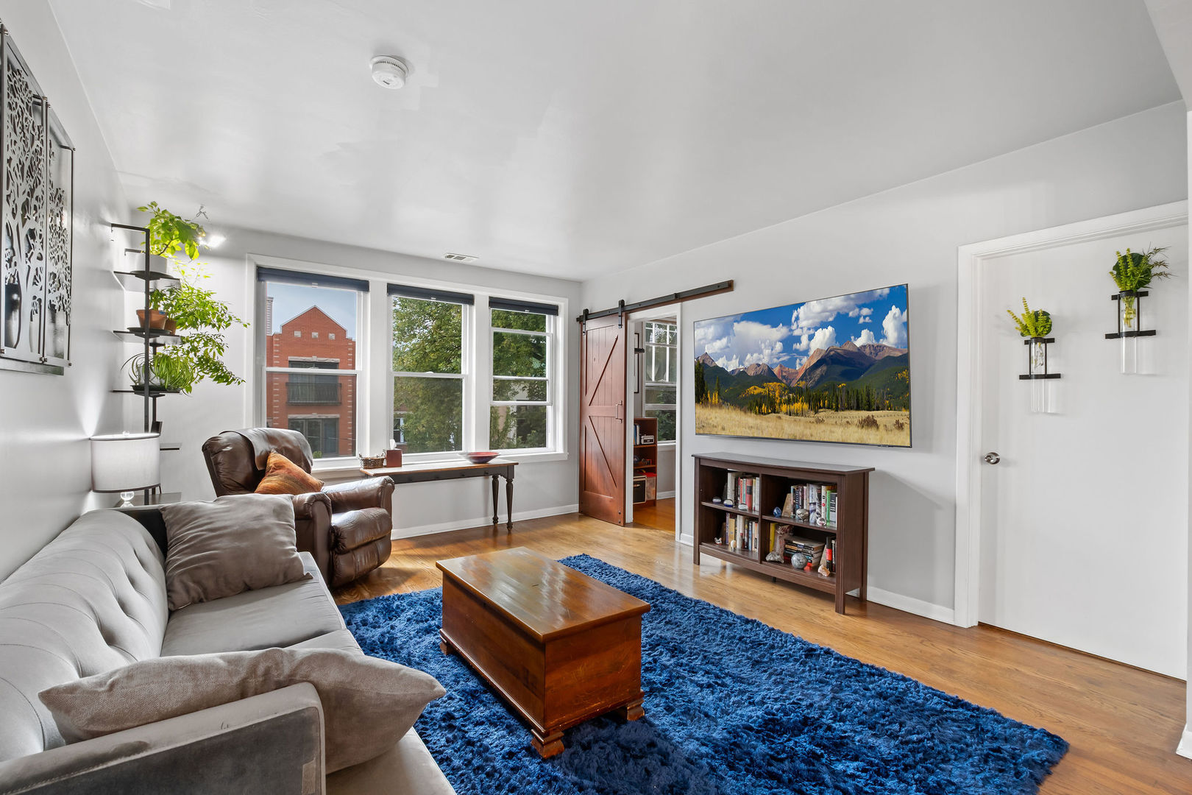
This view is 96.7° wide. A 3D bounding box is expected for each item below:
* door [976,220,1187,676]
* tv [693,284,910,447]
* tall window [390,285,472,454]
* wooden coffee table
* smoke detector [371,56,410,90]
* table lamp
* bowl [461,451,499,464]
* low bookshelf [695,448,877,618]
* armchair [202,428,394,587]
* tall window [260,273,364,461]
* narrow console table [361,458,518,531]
[{"bbox_3d":[2.400,0.243,2.648,0.055,2.030,0.812,0,0,-37],"label":"door"},{"bbox_3d":[1.353,-0.172,3.788,0.045,0.957,1.674,-1,0,-36],"label":"tv"},{"bbox_3d":[-1.534,-0.220,4.949,0.774,1.553,0.110,0,0,-37],"label":"tall window"},{"bbox_3d":[-0.289,1.036,2.368,0.487,0.427,1.030,0,0,-37],"label":"wooden coffee table"},{"bbox_3d":[-0.811,-1.267,2.078,0.140,0.055,0.140,0,0,0],"label":"smoke detector"},{"bbox_3d":[-2.181,0.391,2.456,0.242,0.470,0.242,1,0,-36],"label":"table lamp"},{"bbox_3d":[-1.085,0.586,4.973,0.355,0.085,0.355,0,0,0],"label":"bowl"},{"bbox_3d":[1.215,0.856,3.651,0.330,0.830,1.210,0,0,-37],"label":"low bookshelf"},{"bbox_3d":[-1.998,0.737,3.677,0.890,1.030,0.870,0,0,10],"label":"armchair"},{"bbox_3d":[-2.308,-0.230,4.363,0.810,1.540,0.080,1,0,-36],"label":"tall window"},{"bbox_3d":[-1.360,0.952,4.794,1.325,0.638,0.360,0,0,-37],"label":"narrow console table"}]

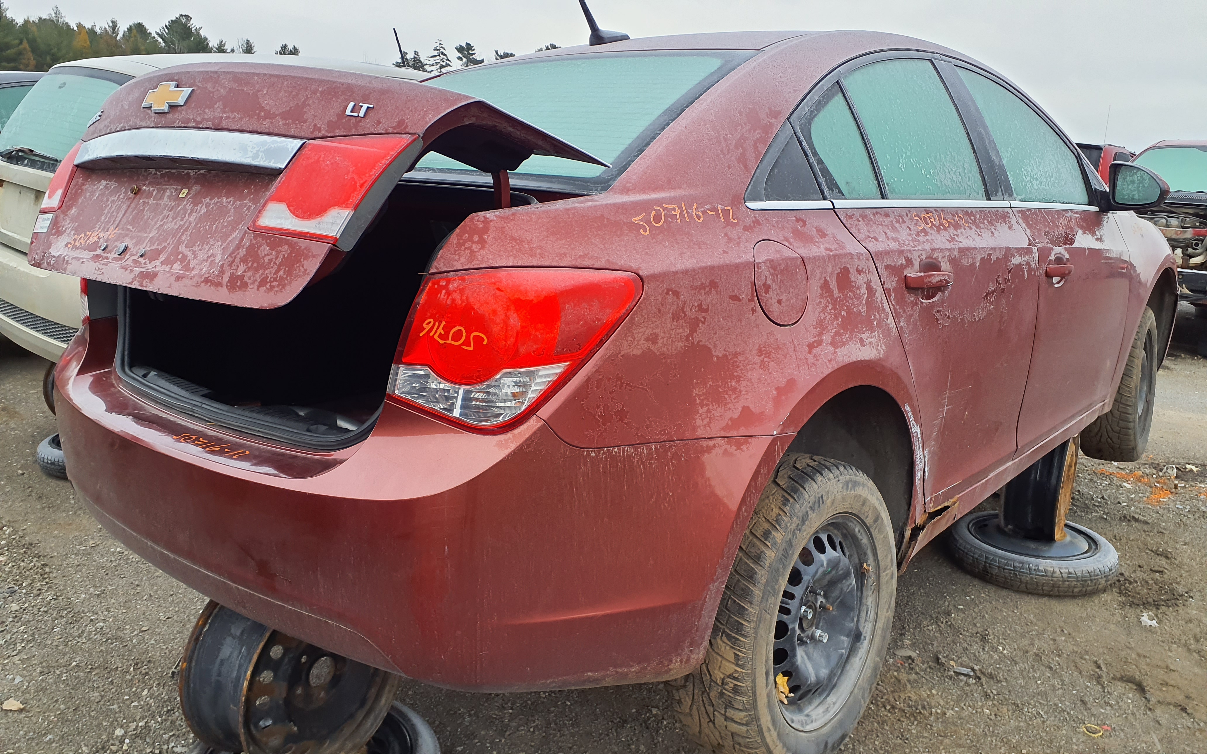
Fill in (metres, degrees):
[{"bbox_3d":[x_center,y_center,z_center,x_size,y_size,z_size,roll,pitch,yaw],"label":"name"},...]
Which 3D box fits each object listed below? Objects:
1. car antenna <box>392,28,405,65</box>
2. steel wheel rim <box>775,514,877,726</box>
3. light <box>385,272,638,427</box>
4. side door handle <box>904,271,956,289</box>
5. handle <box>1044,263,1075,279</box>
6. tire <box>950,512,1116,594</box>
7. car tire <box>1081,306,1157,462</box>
[{"bbox_3d":[-1.093,-1.764,4.758,0.011,0.190,0.011,11,36,41],"label":"car antenna"},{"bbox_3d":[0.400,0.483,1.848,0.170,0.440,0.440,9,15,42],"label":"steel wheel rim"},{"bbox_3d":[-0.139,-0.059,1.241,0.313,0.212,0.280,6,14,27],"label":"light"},{"bbox_3d":[0.698,-0.208,1.914,0.046,0.036,0.210,11,17,41],"label":"side door handle"},{"bbox_3d":[1.338,-0.313,2.610,0.046,0.036,0.210,11,17,41],"label":"handle"},{"bbox_3d":[1.575,0.642,3.280,0.572,0.118,0.572,0,13,0],"label":"tire"},{"bbox_3d":[2.205,0.029,3.784,0.212,0.660,0.660,9,16,37],"label":"car tire"}]

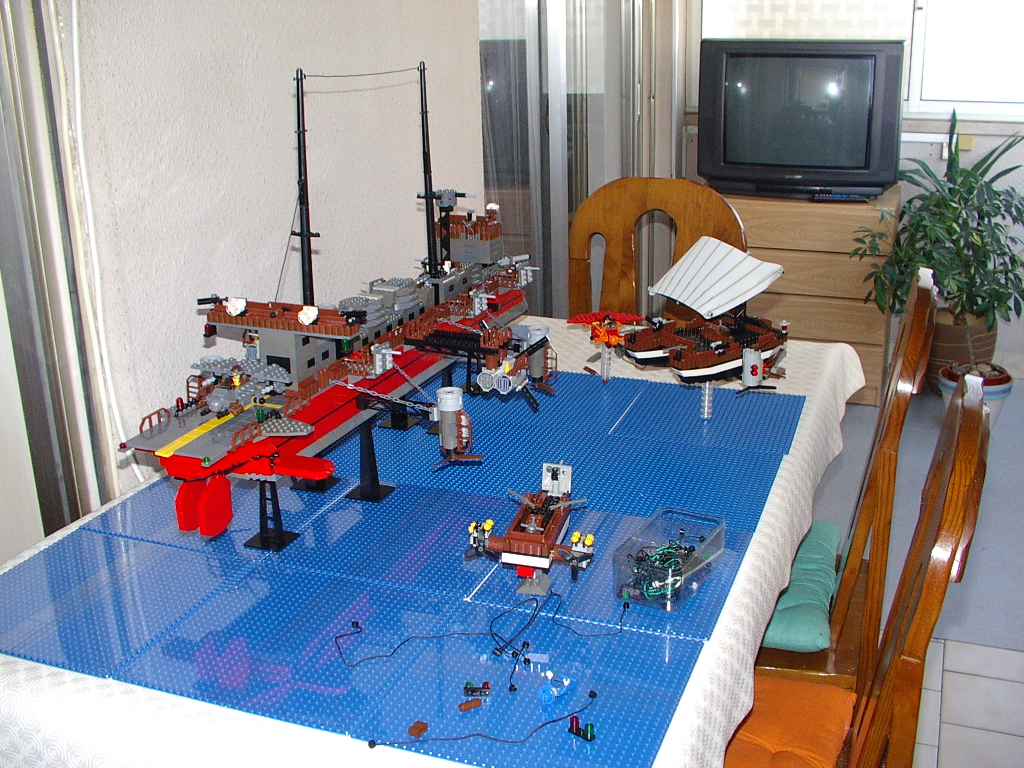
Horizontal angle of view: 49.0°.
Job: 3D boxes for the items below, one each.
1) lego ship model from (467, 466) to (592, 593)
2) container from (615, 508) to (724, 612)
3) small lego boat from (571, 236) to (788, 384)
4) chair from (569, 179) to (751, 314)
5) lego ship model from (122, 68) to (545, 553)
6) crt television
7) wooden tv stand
[{"bbox_3d":[0.037,0.157,1.209,0.143,0.105,0.158,4,19,16],"label":"lego ship model"},{"bbox_3d":[0.172,0.185,1.206,0.078,0.046,0.153,7,20,24],"label":"container"},{"bbox_3d":[0.294,-0.128,1.798,0.250,0.220,0.250,-12,21,-30],"label":"small lego boat"},{"bbox_3d":[0.240,0.101,2.399,0.430,1.015,0.500,6,19,20],"label":"chair"},{"bbox_3d":[-0.175,-0.160,1.513,0.350,0.530,0.970,6,19,20],"label":"lego ship model"},{"bbox_3d":[1.091,-1.004,4.182,0.720,0.560,0.500,6,19,20],"label":"crt television"},{"bbox_3d":[1.057,-0.373,4.278,0.745,0.720,0.500,6,19,20],"label":"wooden tv stand"}]

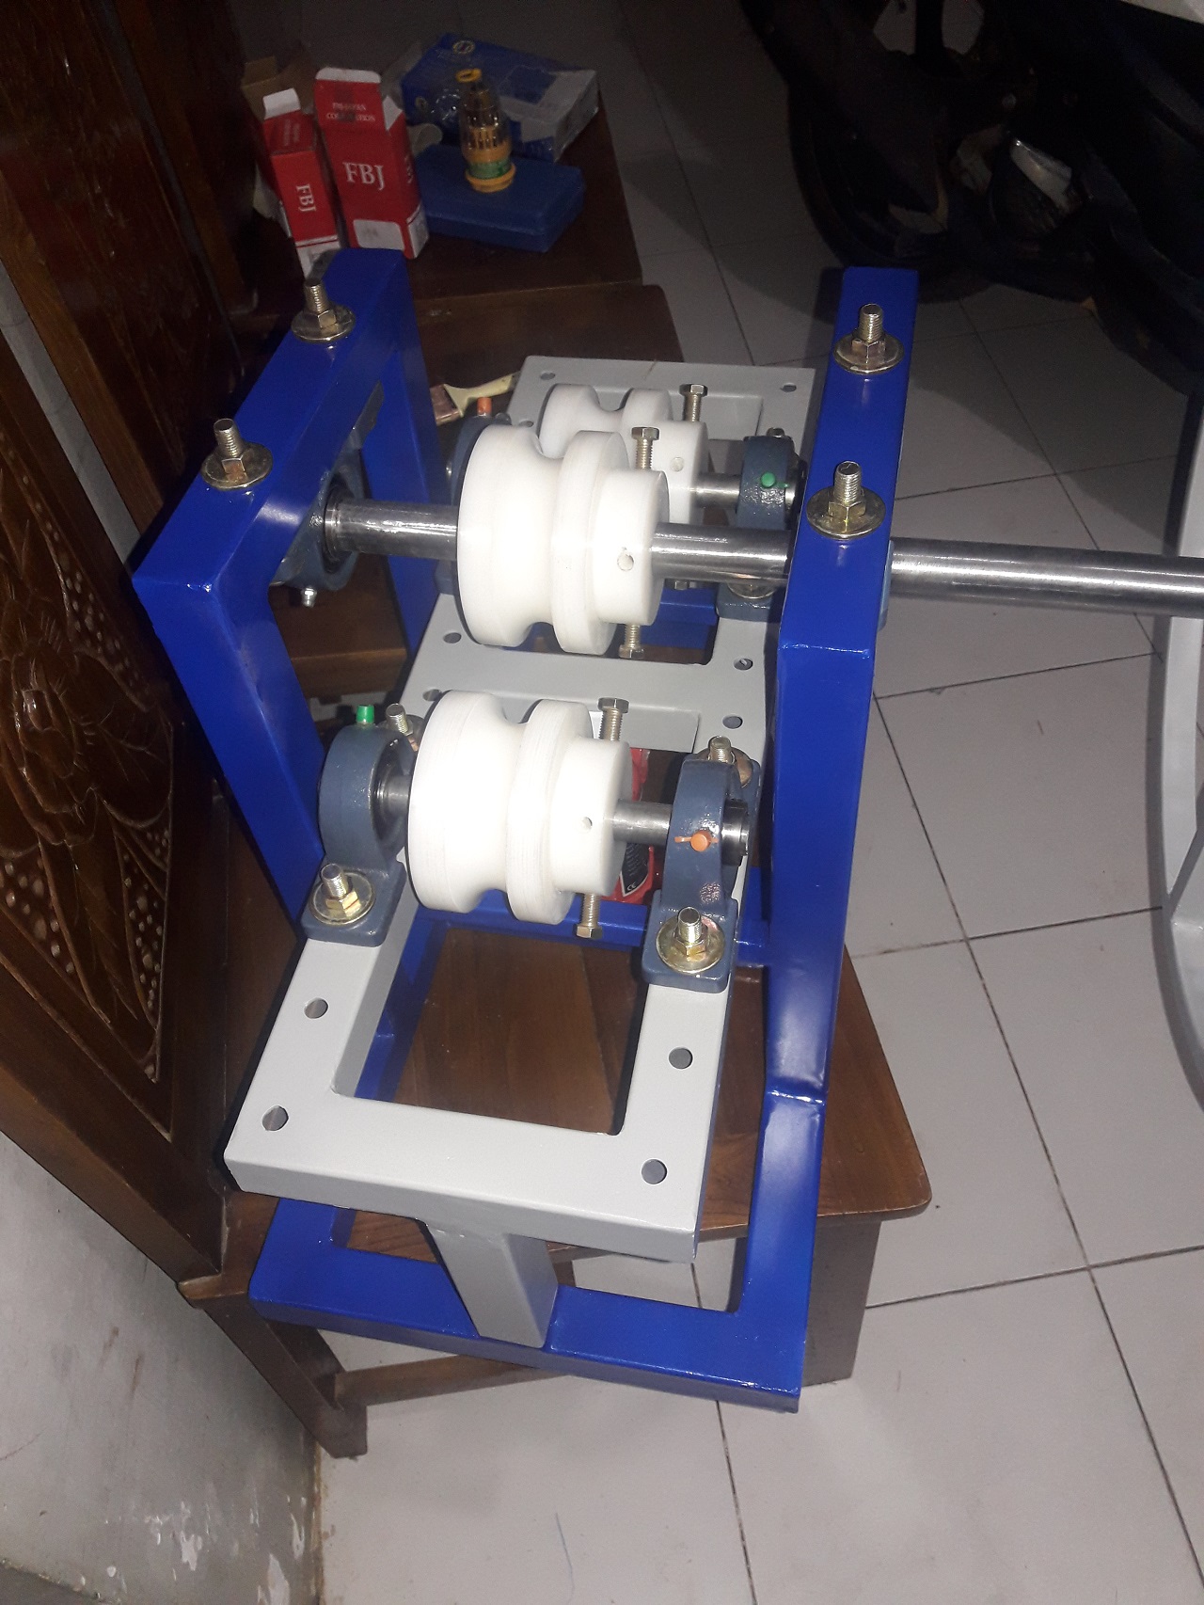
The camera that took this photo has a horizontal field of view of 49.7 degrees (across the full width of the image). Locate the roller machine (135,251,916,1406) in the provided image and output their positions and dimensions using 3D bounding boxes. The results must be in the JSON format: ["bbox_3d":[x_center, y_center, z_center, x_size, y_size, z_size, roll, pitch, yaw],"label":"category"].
[{"bbox_3d":[-0.003,-0.042,0.727,0.305,0.419,0.575,7,54,10],"label":"roller machine"}]

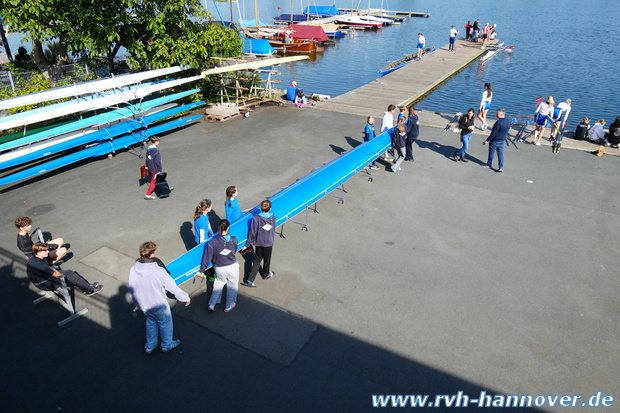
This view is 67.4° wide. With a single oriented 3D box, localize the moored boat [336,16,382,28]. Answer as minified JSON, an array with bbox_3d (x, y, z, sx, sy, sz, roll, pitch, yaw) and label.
[{"bbox_3d":[6.150,-23.574,59.137,5.700,1.150,2.100,12,28,22],"label":"moored boat"}]

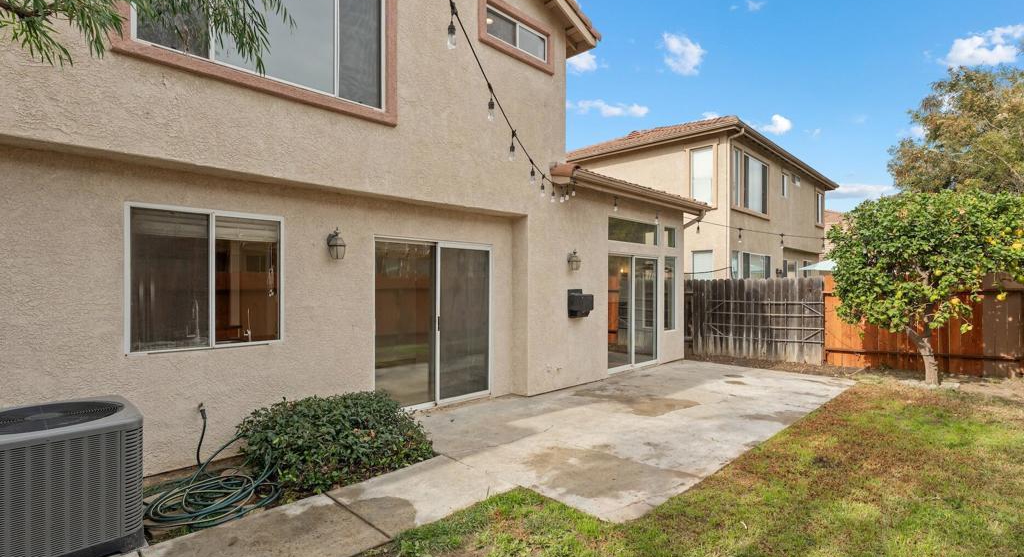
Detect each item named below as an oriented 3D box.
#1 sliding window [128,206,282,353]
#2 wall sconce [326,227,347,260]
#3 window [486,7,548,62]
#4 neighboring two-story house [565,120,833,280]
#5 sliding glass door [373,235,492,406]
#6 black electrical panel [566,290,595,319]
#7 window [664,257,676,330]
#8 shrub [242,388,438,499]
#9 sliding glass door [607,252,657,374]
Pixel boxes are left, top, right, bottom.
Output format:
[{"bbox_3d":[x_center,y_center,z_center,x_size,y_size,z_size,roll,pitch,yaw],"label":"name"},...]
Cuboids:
[{"bbox_3d":[-2.767,0.009,4.189,1.213,1.249,0.100,1,0,-44],"label":"sliding window"},{"bbox_3d":[-1.879,-0.363,4.839,0.170,0.335,0.250,1,0,-44],"label":"wall sconce"},{"bbox_3d":[0.087,-3.393,6.395,1.207,0.400,0.100,1,0,-44],"label":"window"},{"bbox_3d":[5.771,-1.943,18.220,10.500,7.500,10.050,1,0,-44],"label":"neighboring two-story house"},{"bbox_3d":[-0.974,0.586,5.931,1.820,2.147,0.120,1,0,-44],"label":"sliding glass door"},{"bbox_3d":[1.096,0.393,7.147,0.360,0.440,0.240,1,0,-44],"label":"black electrical panel"},{"bbox_3d":[3.236,0.316,9.417,0.500,1.494,0.100,1,0,-44],"label":"window"},{"bbox_3d":[-1.597,1.370,4.331,1.600,0.645,1.230,1,0,-44],"label":"shrub"},{"bbox_3d":[2.242,0.624,8.479,1.770,2.080,0.120,1,0,-44],"label":"sliding glass door"}]

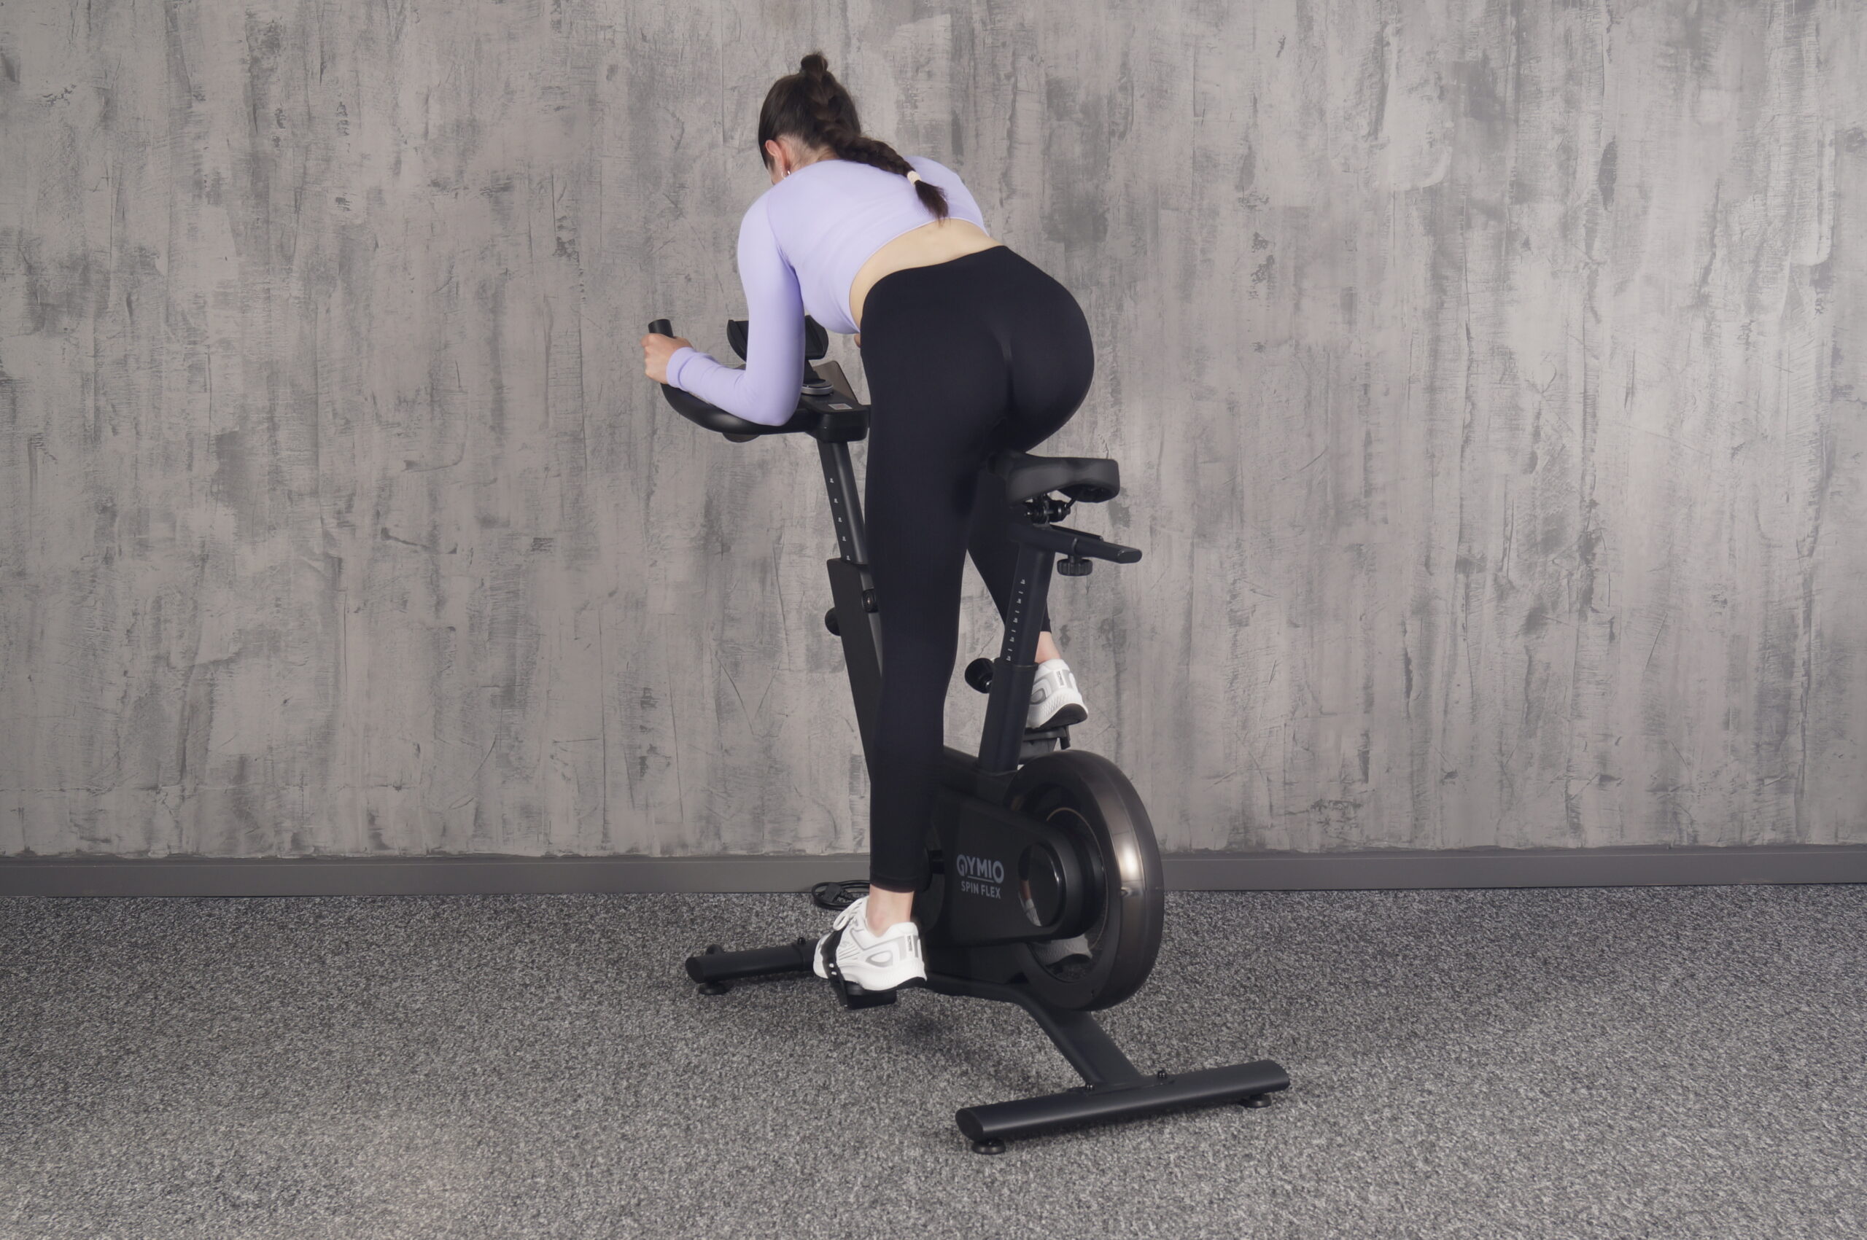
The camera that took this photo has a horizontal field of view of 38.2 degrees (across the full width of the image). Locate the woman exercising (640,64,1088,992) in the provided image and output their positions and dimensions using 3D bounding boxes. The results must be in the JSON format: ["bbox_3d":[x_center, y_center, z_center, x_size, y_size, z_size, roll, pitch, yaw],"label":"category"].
[{"bbox_3d":[-0.066,-0.197,4.263,0.495,1.421,0.965,-3,7,-27],"label":"woman exercising"}]

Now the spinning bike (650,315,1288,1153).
[{"bbox_3d":[0.003,0.091,4.160,0.505,1.109,1.247,-3,7,-27],"label":"spinning bike"}]

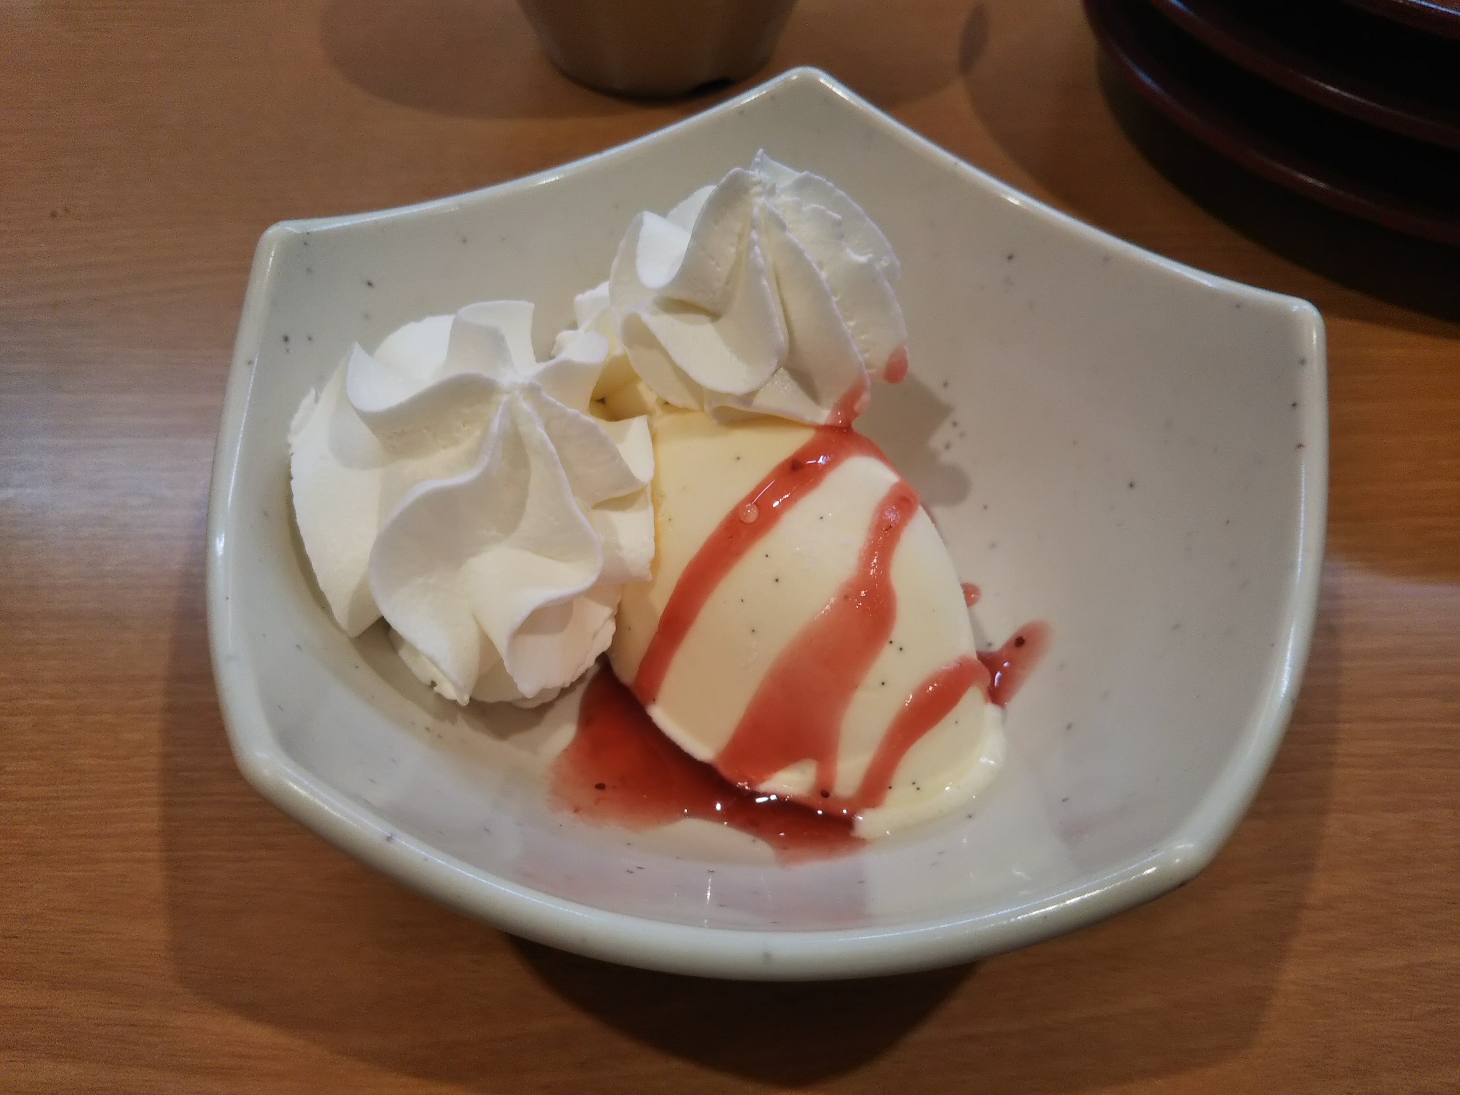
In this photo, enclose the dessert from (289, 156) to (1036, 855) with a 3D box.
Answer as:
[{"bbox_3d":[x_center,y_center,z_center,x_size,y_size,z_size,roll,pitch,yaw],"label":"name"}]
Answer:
[{"bbox_3d":[-0.008,-0.011,0.156,0.086,0.039,0.077,1,49,0],"label":"dessert"}]

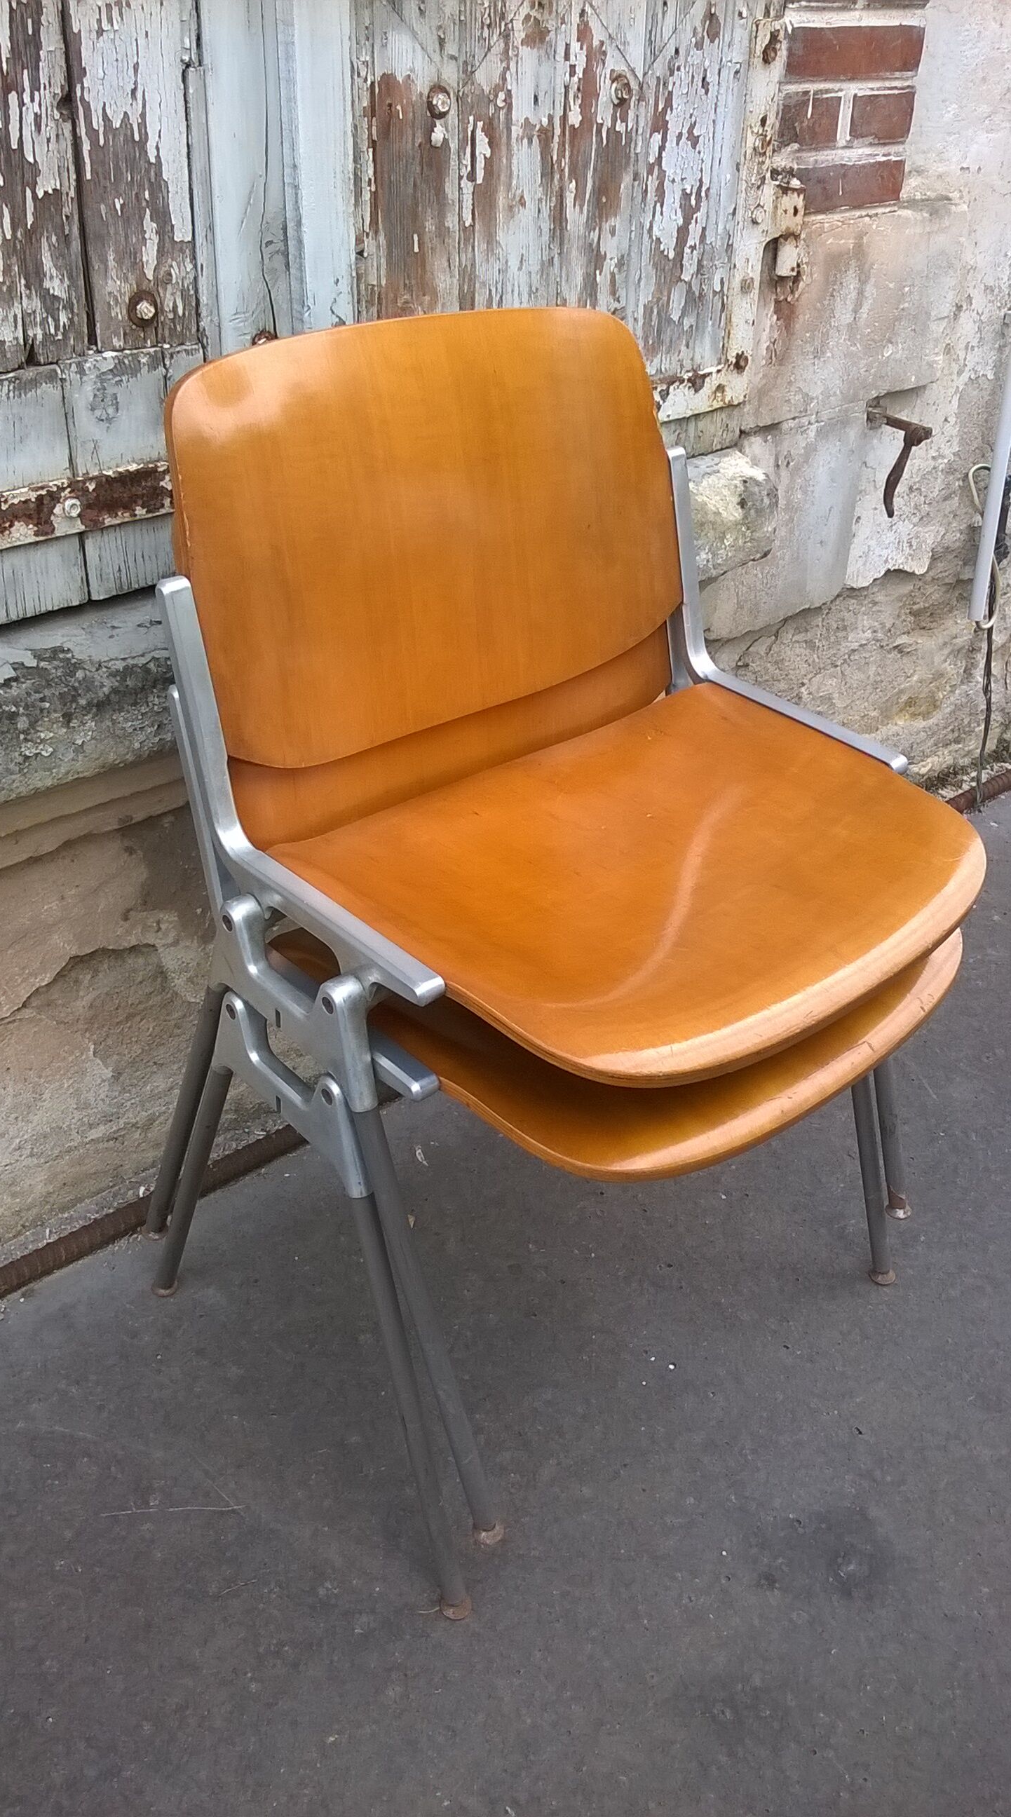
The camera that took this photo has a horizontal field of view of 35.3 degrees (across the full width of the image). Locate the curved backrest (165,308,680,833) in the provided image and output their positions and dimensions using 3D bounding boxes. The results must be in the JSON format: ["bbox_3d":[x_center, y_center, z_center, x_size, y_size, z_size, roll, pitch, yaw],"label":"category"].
[{"bbox_3d":[-0.052,-0.270,1.184,0.450,0.318,0.085,-24,25,-37],"label":"curved backrest"}]

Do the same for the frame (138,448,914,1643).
[{"bbox_3d":[0.024,0.039,1.264,0.536,0.697,0.453,-24,38,-37],"label":"frame"}]

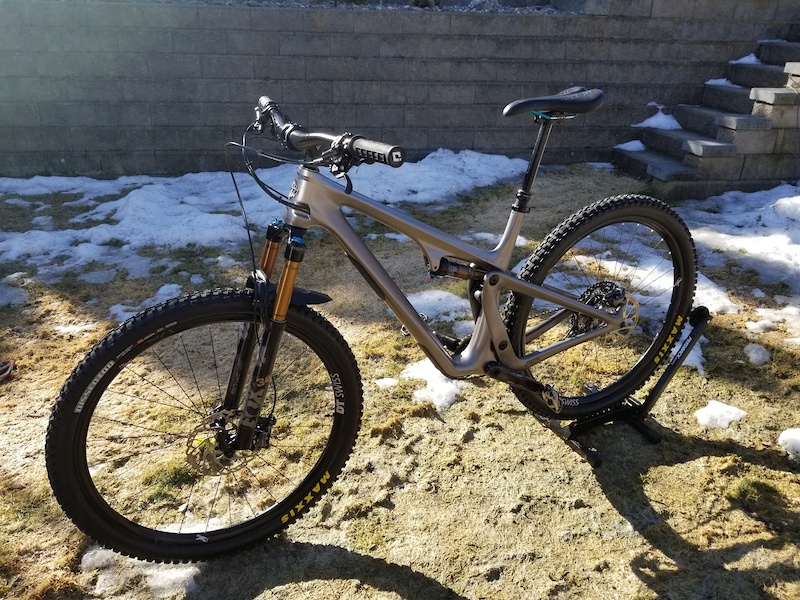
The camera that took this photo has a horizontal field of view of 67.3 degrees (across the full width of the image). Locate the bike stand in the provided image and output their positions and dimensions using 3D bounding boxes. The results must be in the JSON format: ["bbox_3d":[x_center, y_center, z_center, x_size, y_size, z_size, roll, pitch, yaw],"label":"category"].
[{"bbox_3d":[0.793,0.241,2.036,0.597,0.375,0.335,-13,26,-21],"label":"bike stand"}]

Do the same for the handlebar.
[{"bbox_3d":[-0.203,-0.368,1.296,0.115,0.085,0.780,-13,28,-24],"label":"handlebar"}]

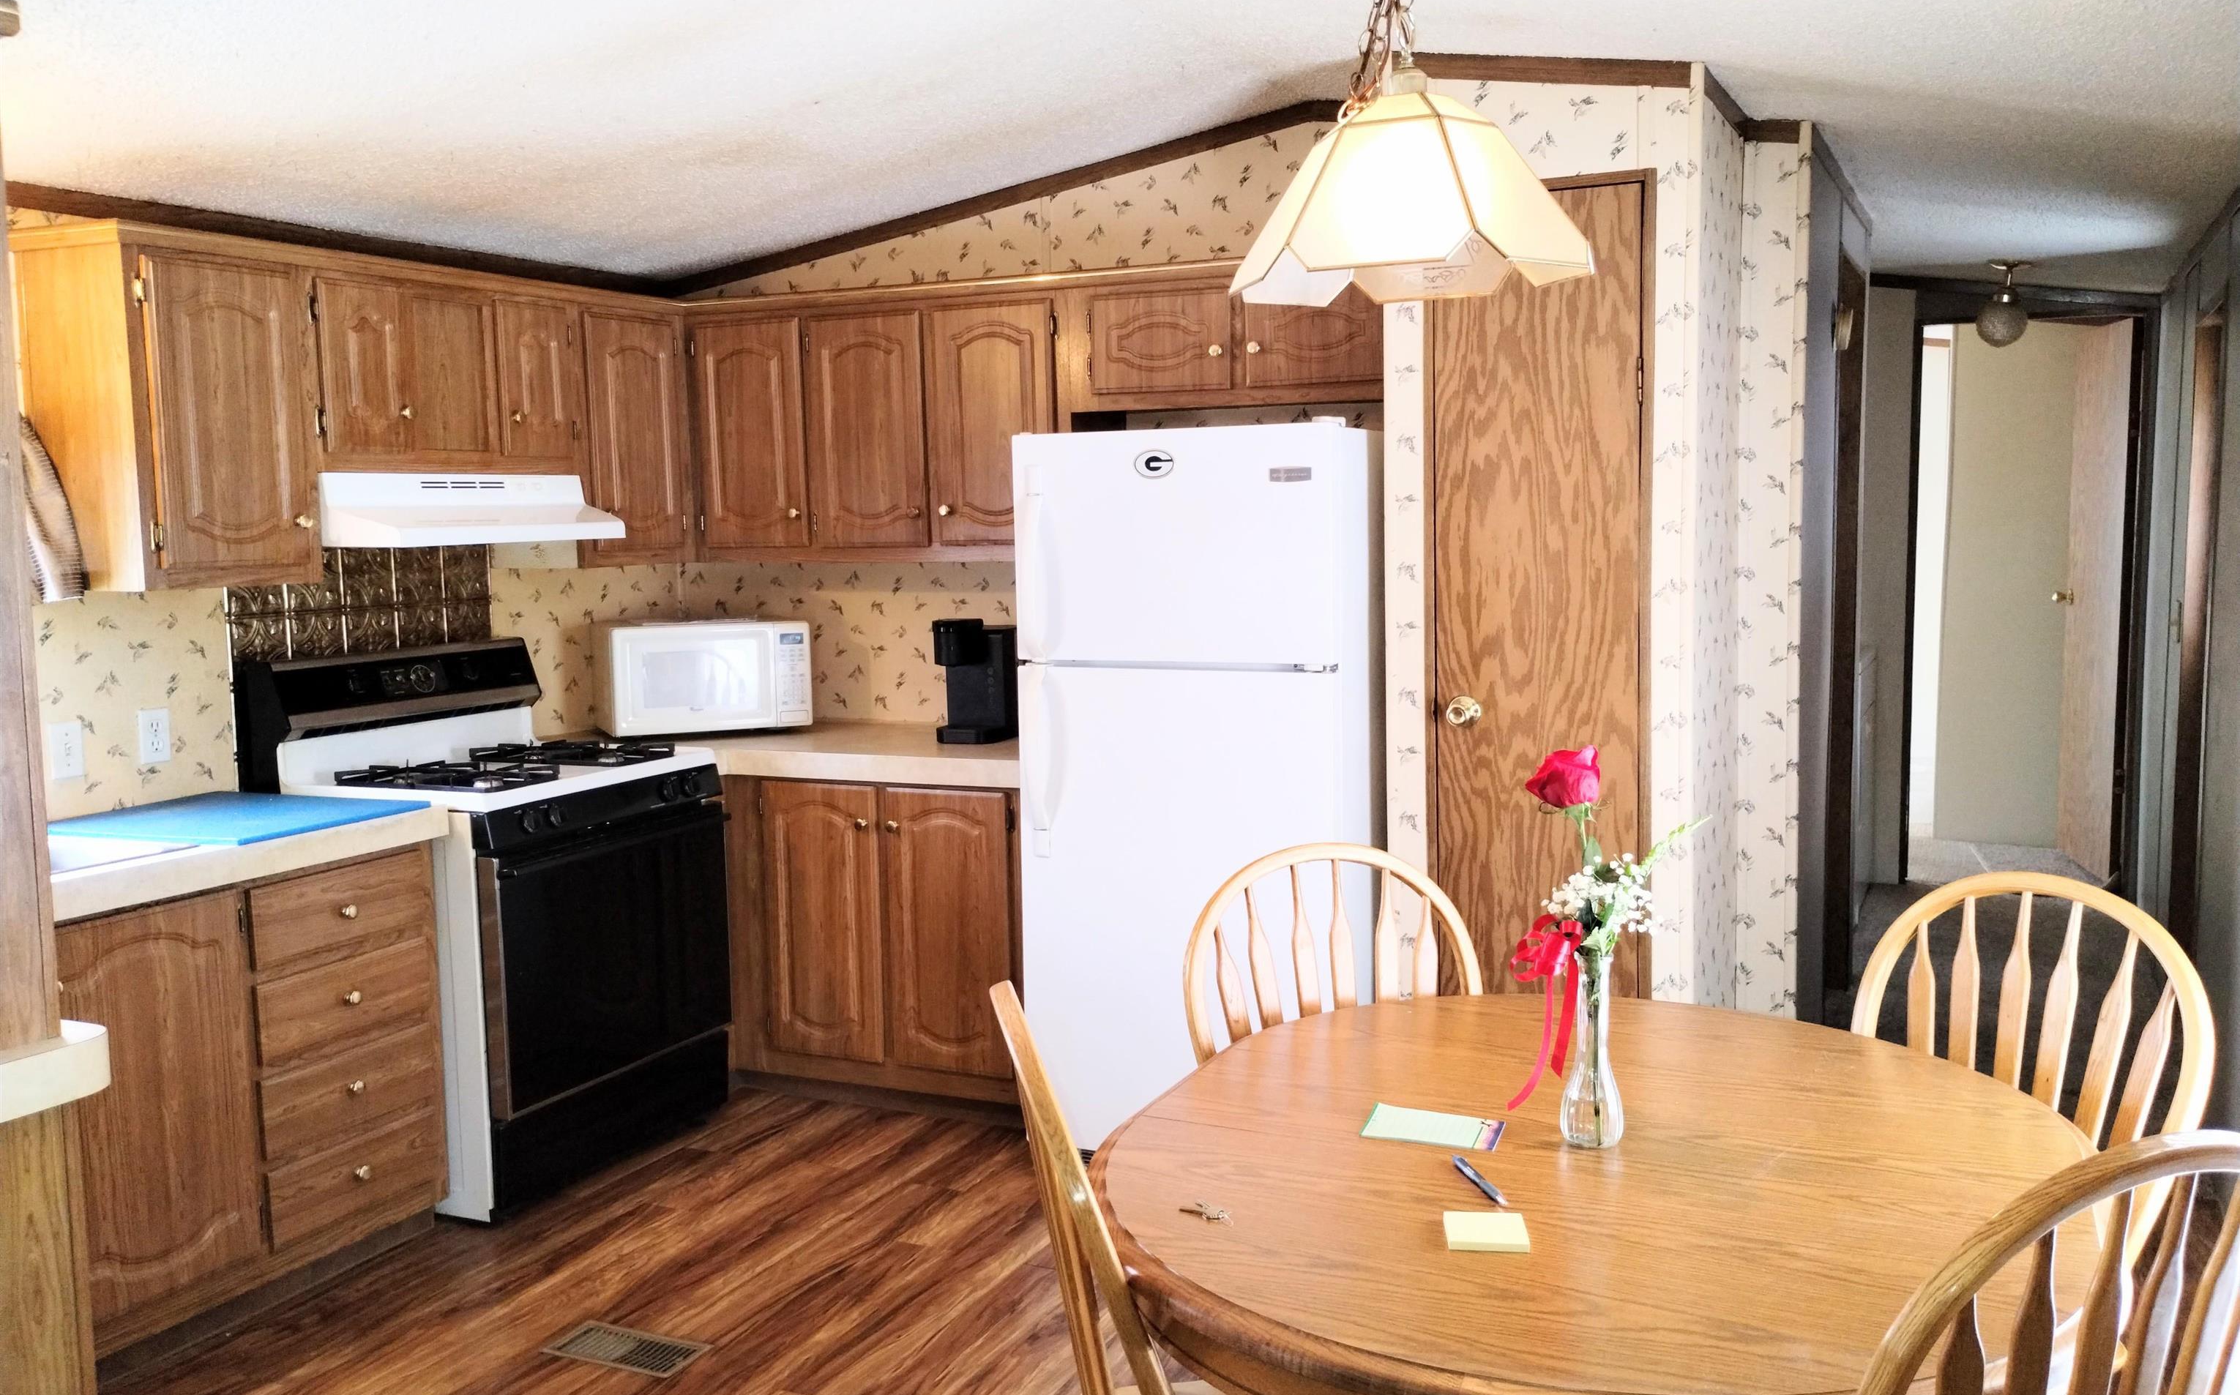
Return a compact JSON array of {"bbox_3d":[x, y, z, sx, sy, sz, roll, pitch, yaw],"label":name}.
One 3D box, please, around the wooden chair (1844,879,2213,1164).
[{"bbox_3d":[1.062,0.745,2.397,0.550,0.975,0.490,-4,7,-29],"label":"wooden chair"}]

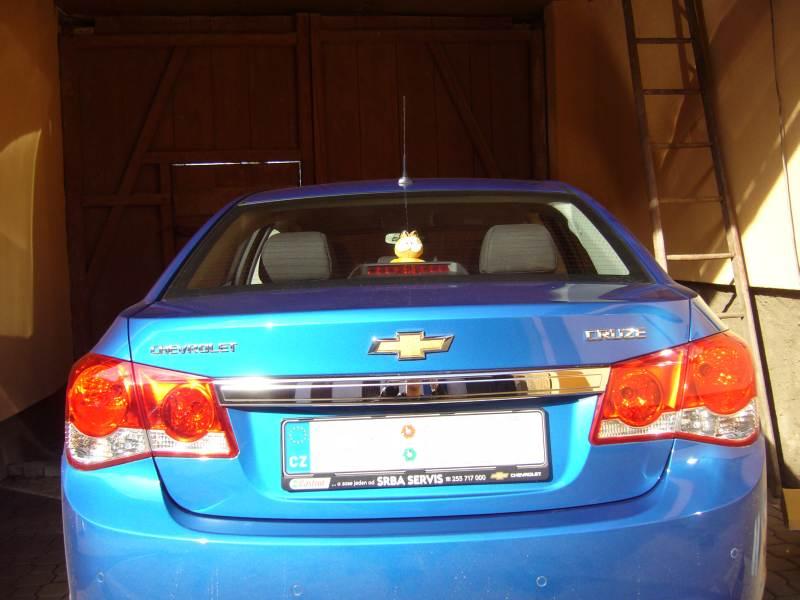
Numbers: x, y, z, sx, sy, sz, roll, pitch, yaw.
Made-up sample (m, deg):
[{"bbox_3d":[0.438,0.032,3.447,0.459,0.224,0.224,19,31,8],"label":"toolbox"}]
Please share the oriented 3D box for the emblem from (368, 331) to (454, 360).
[{"bbox_3d":[0.023,0.092,1.635,0.173,0.060,0.018,-2,-10,0],"label":"emblem"}]

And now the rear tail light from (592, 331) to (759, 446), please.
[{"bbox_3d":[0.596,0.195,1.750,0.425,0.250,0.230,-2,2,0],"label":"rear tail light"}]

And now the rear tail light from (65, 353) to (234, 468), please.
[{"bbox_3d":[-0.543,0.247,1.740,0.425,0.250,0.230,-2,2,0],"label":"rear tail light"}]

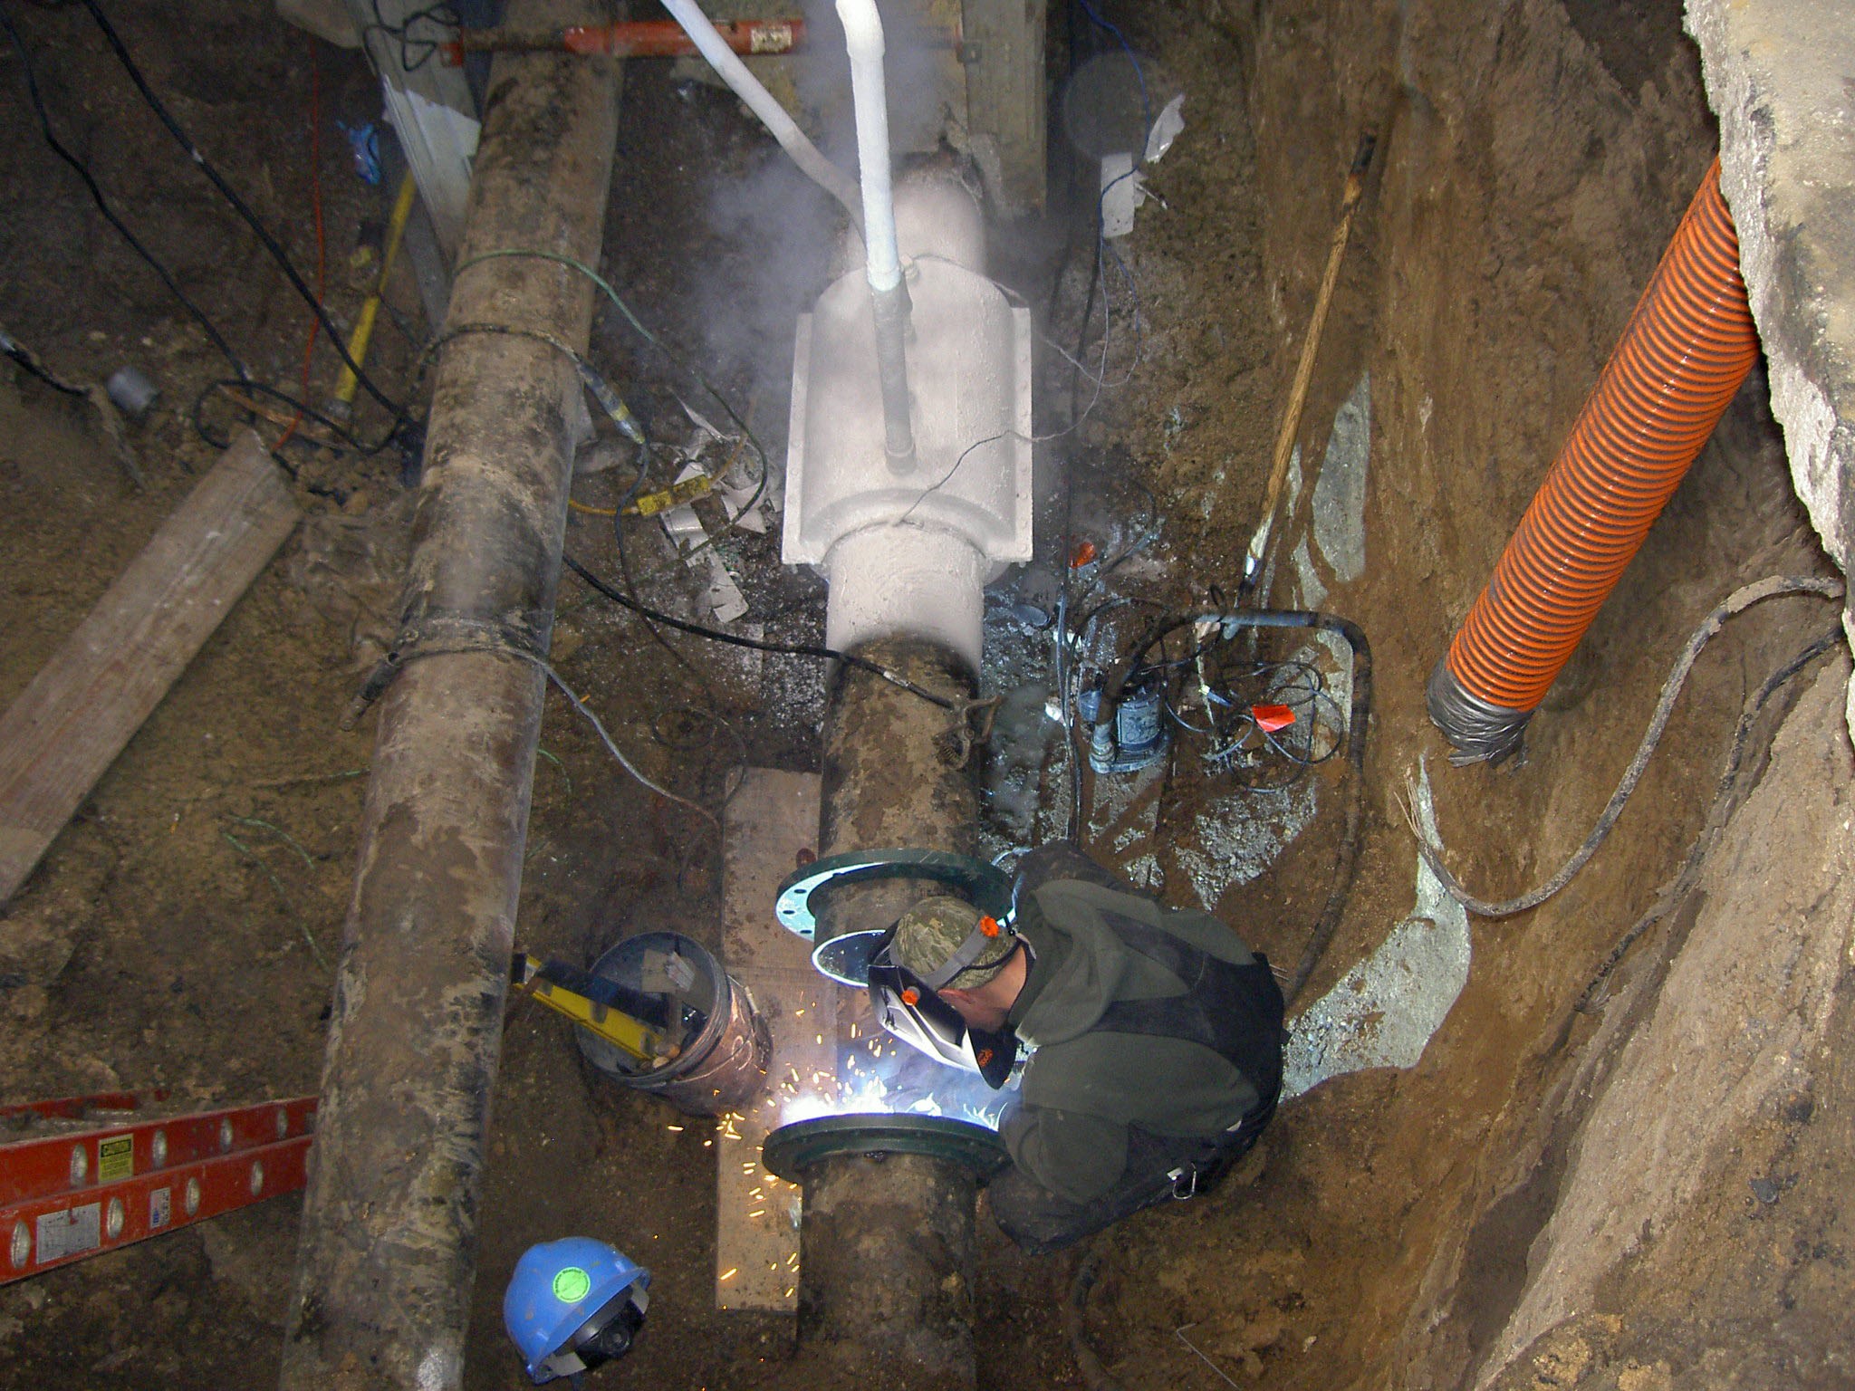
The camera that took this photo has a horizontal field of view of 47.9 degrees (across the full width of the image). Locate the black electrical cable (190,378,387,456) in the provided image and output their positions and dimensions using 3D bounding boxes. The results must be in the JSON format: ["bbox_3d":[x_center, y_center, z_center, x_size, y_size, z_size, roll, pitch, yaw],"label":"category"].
[{"bbox_3d":[-1.465,-0.635,4.785,0.440,0.070,0.170,14,63,8],"label":"black electrical cable"}]

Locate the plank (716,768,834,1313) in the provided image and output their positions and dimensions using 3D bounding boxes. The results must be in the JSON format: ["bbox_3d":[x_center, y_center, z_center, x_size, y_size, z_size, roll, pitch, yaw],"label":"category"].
[{"bbox_3d":[-0.289,0.660,4.179,0.236,0.040,1.130,-2,62,0],"label":"plank"}]

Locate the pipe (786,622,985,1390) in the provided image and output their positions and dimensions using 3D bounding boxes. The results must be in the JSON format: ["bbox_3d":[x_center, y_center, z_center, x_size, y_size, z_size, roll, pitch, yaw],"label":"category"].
[{"bbox_3d":[-0.062,0.610,3.941,0.315,0.315,1.480,0,62,2],"label":"pipe"}]

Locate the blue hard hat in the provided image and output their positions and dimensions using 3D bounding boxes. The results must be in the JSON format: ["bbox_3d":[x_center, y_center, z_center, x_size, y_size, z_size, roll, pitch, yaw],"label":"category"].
[{"bbox_3d":[-0.620,1.097,3.700,0.265,0.290,0.175,-42,72,-18],"label":"blue hard hat"}]

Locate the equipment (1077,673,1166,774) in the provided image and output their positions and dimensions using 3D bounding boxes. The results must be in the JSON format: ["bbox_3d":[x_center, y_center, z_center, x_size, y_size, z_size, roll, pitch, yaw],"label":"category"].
[{"bbox_3d":[0.425,0.067,4.520,0.190,0.220,0.190,0,62,2],"label":"equipment"}]

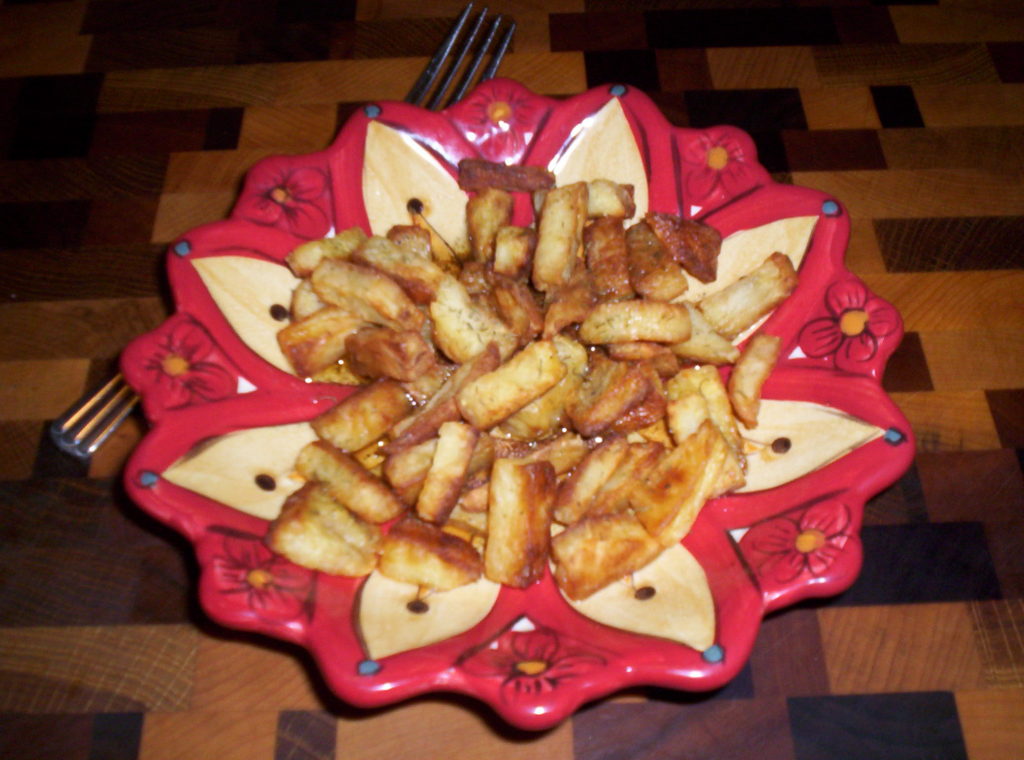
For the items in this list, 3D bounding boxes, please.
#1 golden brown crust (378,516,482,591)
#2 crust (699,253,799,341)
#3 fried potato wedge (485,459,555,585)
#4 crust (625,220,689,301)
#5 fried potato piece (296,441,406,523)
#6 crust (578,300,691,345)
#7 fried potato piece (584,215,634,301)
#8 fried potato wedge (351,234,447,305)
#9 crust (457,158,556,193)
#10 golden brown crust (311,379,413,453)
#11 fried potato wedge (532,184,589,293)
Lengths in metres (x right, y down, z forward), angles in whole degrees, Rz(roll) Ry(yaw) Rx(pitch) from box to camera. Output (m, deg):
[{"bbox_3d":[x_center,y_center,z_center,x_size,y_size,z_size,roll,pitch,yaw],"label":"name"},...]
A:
[{"bbox_3d":[-0.021,0.045,0.280,0.025,0.011,0.013,11,56,9],"label":"golden brown crust"},{"bbox_3d":[0.072,-0.025,0.324,0.031,0.009,0.011,-37,62,-13],"label":"crust"},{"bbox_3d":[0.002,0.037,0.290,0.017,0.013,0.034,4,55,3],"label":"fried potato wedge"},{"bbox_3d":[0.045,-0.038,0.340,0.014,0.012,0.024,-11,55,-6],"label":"crust"},{"bbox_3d":[-0.044,0.028,0.297,0.033,0.009,0.009,29,60,19],"label":"fried potato piece"},{"bbox_3d":[0.036,-0.016,0.311,0.029,0.009,0.010,0,55,1],"label":"crust"},{"bbox_3d":[0.030,-0.038,0.342,0.014,0.012,0.026,-2,73,-1],"label":"fried potato piece"},{"bbox_3d":[-0.035,-0.034,0.336,0.033,0.011,0.011,30,60,20],"label":"fried potato wedge"},{"bbox_3d":[-0.002,-0.066,0.353,0.031,0.007,0.008,8,55,7],"label":"crust"},{"bbox_3d":[-0.041,0.010,0.306,0.025,0.010,0.012,-32,60,-19],"label":"golden brown crust"},{"bbox_3d":[0.015,-0.044,0.340,0.015,0.013,0.034,6,71,5],"label":"fried potato wedge"}]

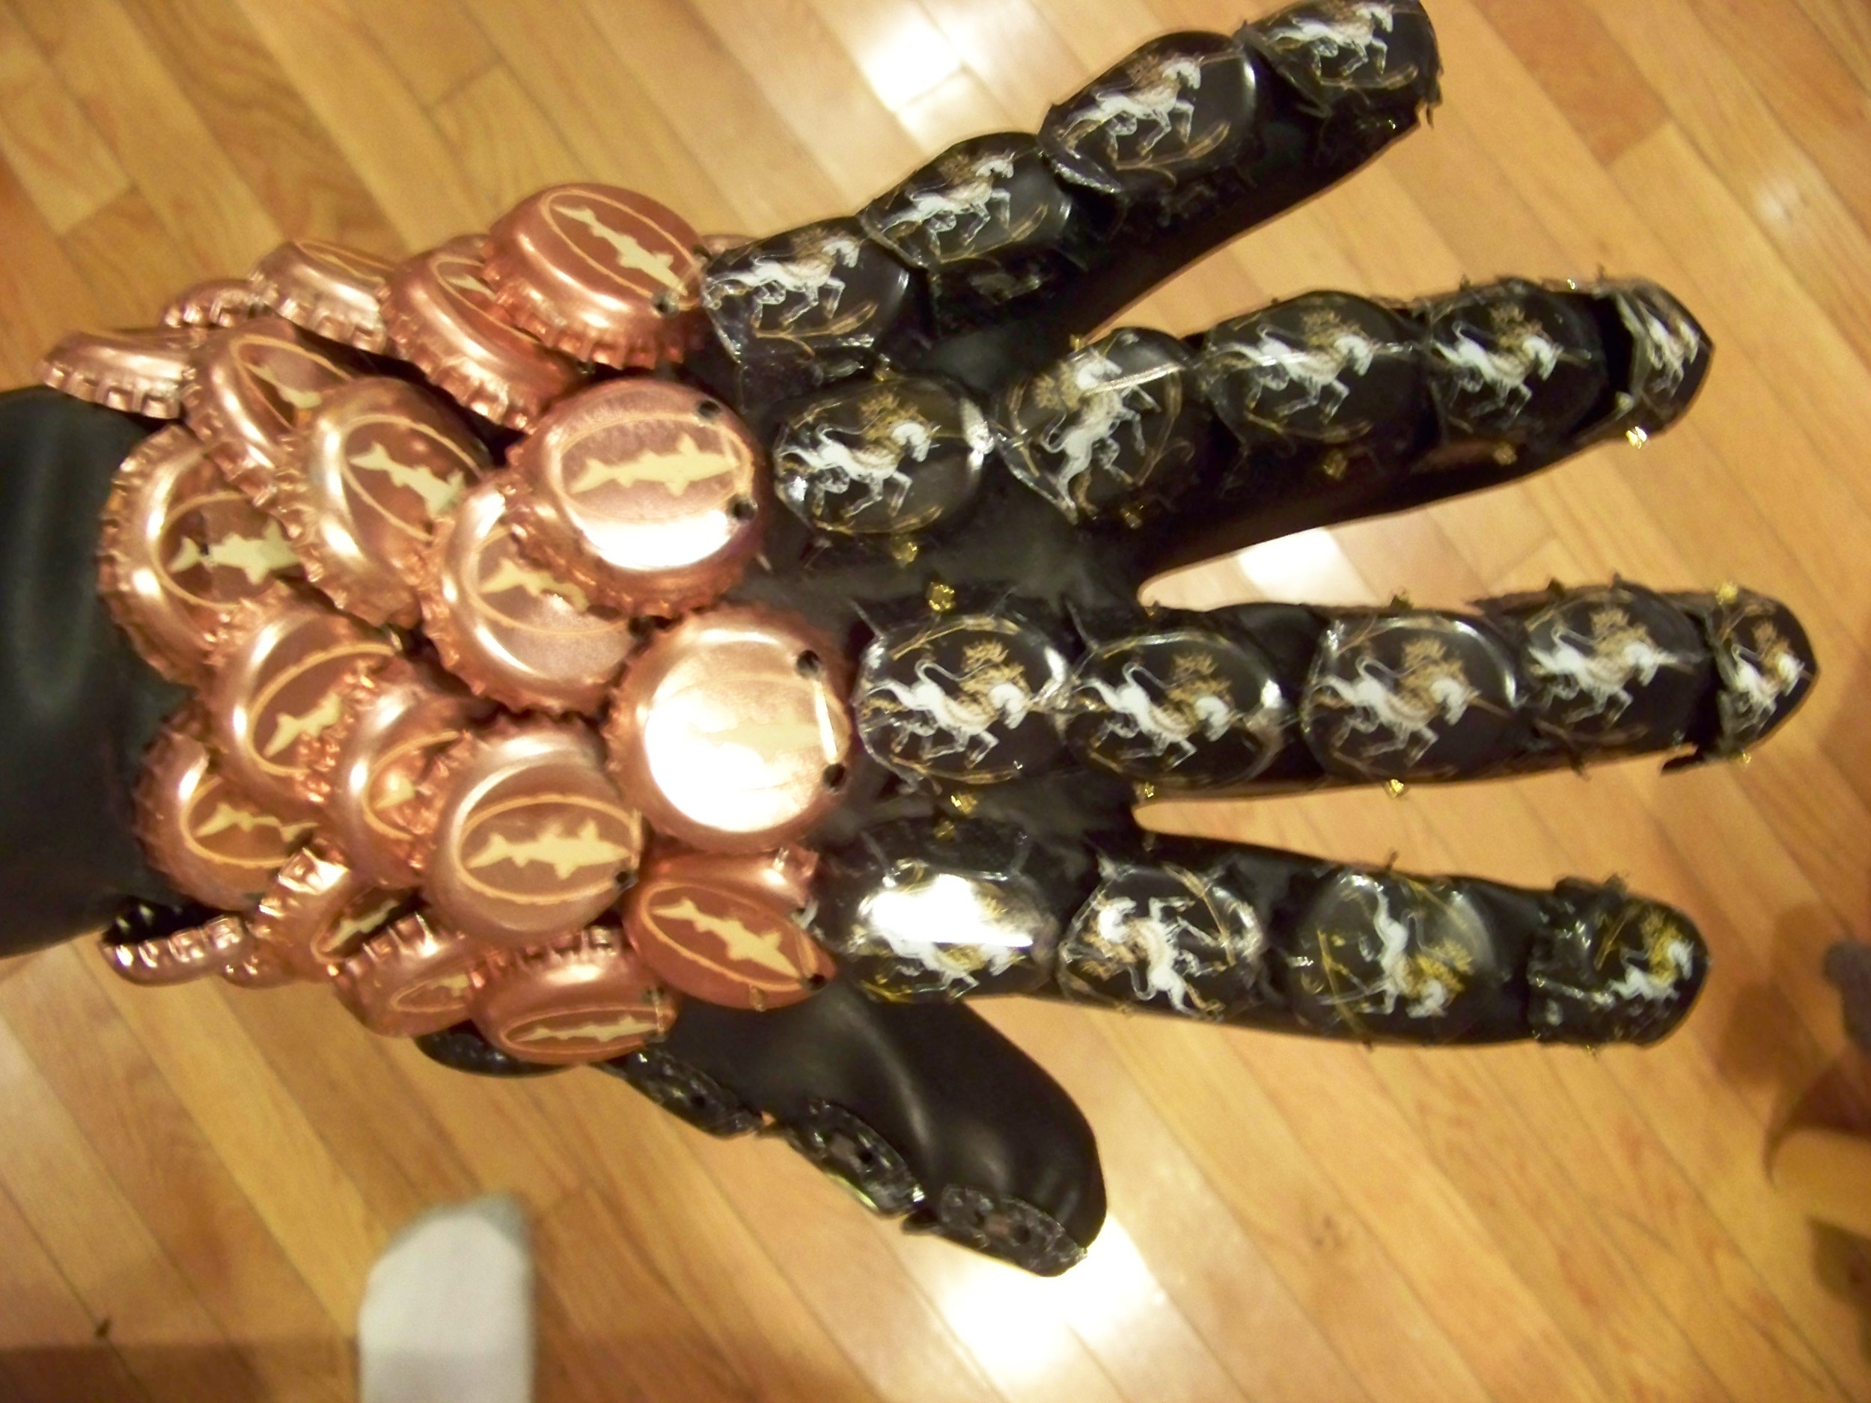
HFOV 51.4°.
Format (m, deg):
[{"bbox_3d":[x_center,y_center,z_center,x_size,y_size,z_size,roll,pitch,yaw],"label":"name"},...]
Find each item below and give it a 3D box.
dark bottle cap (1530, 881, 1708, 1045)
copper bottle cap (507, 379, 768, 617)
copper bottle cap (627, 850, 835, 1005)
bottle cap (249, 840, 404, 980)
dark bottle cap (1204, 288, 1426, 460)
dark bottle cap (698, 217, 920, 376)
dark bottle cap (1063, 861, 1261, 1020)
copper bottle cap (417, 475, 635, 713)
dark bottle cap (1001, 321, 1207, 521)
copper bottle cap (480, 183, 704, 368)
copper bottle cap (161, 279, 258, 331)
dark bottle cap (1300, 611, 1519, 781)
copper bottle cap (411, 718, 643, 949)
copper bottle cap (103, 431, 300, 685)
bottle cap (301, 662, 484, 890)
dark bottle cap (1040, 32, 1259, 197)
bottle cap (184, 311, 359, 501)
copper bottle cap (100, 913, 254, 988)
[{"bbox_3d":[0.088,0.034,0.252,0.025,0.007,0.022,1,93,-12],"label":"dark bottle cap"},{"bbox_3d":[-0.034,-0.025,0.231,0.031,0.006,0.031,2,71,-22],"label":"copper bottle cap"},{"bbox_3d":[-0.026,0.028,0.247,0.030,0.029,0.007,26,42,1],"label":"copper bottle cap"},{"bbox_3d":[-0.078,0.029,0.261,0.006,0.031,0.031,40,78,23],"label":"bottle cap"},{"bbox_3d":[0.047,-0.040,0.243,0.029,0.008,0.025,-6,71,0],"label":"dark bottle cap"},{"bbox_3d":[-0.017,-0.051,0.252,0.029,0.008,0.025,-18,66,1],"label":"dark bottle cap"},{"bbox_3d":[0.029,0.030,0.249,0.028,0.008,0.025,3,100,-1],"label":"dark bottle cap"},{"bbox_3d":[-0.043,-0.013,0.224,0.030,0.007,0.030,8,72,-24],"label":"copper bottle cap"},{"bbox_3d":[0.020,-0.034,0.239,0.029,0.008,0.027,0,81,-3],"label":"dark bottle cap"},{"bbox_3d":[-0.038,-0.051,0.230,0.030,0.007,0.030,15,42,-14],"label":"copper bottle cap"},{"bbox_3d":[-0.104,-0.061,0.304,0.031,0.031,0.006,-1,95,0],"label":"copper bottle cap"},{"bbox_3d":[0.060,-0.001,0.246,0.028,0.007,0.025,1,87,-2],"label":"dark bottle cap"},{"bbox_3d":[-0.049,0.017,0.239,0.030,0.007,0.030,-10,109,-31],"label":"copper bottle cap"},{"bbox_3d":[-0.080,-0.017,0.223,0.006,0.030,0.030,1,91,41],"label":"copper bottle cap"},{"bbox_3d":[-0.068,0.011,0.253,0.007,0.030,0.030,0,90,37],"label":"bottle cap"},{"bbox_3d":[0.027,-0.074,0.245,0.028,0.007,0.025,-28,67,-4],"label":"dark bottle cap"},{"bbox_3d":[-0.080,-0.036,0.248,0.030,0.007,0.030,30,42,-31],"label":"bottle cap"},{"bbox_3d":[-0.097,0.033,0.262,0.030,0.030,0.006,-12,88,0],"label":"copper bottle cap"}]

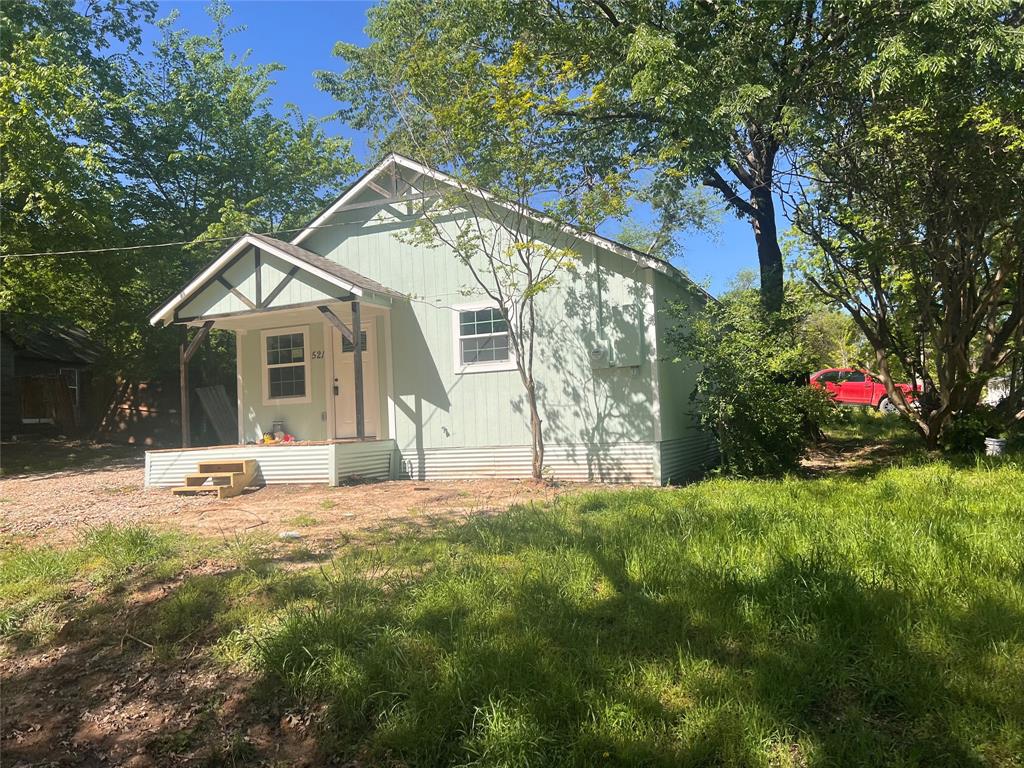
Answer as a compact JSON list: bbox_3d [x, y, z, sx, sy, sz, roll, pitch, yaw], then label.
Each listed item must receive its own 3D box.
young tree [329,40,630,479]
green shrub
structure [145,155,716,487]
[{"bbox_3d":[-0.450,-1.724,10.650,4.182,6.065,3.680,-3,-2,-2],"label":"young tree"},{"bbox_3d":[3.861,-0.024,12.400,2.741,3.096,2.522,-3,-2,17],"label":"green shrub"},{"bbox_3d":[-0.393,-0.900,15.481,8.812,5.227,9.916,-4,-3,23],"label":"structure"}]

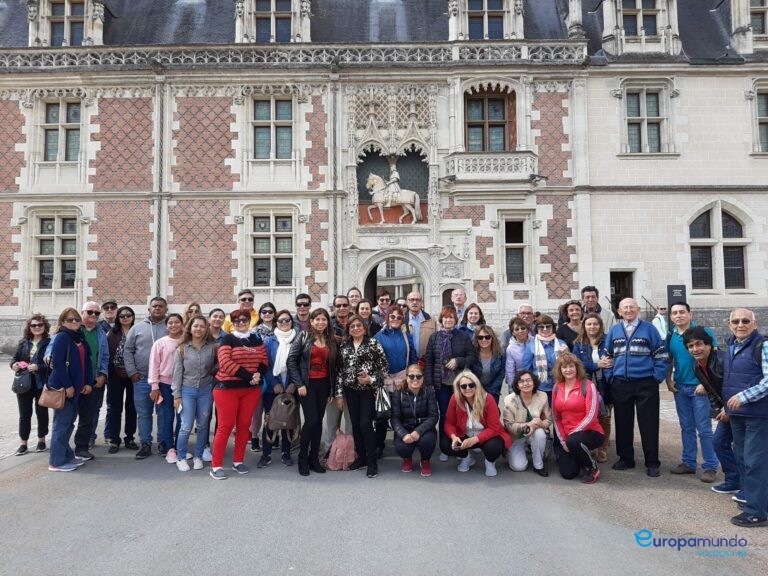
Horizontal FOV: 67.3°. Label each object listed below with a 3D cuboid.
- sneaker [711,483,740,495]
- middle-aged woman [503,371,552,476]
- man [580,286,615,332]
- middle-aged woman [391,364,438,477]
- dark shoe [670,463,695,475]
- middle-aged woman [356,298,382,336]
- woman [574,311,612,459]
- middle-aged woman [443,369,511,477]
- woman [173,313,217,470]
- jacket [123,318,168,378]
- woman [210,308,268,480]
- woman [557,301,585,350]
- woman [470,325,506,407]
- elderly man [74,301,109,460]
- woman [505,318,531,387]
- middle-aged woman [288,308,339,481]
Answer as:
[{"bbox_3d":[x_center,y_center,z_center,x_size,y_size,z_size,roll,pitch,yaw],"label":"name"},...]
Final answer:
[{"bbox_3d":[2.937,1.678,4.909,0.270,0.105,0.100,-1,-4,12],"label":"sneaker"},{"bbox_3d":[1.424,1.312,5.771,0.520,0.967,0.750,-1,-3,0],"label":"middle-aged woman"},{"bbox_3d":[2.500,0.860,6.950,0.520,1.760,0.330,-1,-3,16],"label":"man"},{"bbox_3d":[0.298,1.286,5.759,0.500,1.038,0.650,-1,-3,0],"label":"middle-aged woman"},{"bbox_3d":[3.001,1.792,5.783,0.280,0.110,0.105,0,-3,-12],"label":"dark shoe"},{"bbox_3d":[-0.211,1.005,6.741,0.460,1.700,0.320,0,-3,-3],"label":"middle-aged woman"},{"bbox_3d":[2.241,1.060,6.258,0.460,1.580,0.360,-1,-3,0],"label":"woman"},{"bbox_3d":[0.928,1.349,5.904,0.640,1.000,0.640,-1,-3,11],"label":"middle-aged woman"},{"bbox_3d":[-1.923,1.063,5.908,0.460,1.540,0.340,0,-4,-13],"label":"woman"},{"bbox_3d":[-2.580,0.676,6.400,0.600,0.718,0.360,1,-3,-16],"label":"jacket"},{"bbox_3d":[-1.393,1.005,5.620,0.560,1.611,0.380,1,-4,-19],"label":"woman"},{"bbox_3d":[2.124,0.960,6.500,0.470,1.640,0.320,-1,-3,13],"label":"woman"},{"bbox_3d":[1.083,1.130,5.980,0.470,1.480,0.330,-1,-3,9],"label":"woman"},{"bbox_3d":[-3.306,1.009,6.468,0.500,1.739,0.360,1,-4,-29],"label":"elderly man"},{"bbox_3d":[1.483,1.069,6.295,0.480,1.514,0.330,-1,-3,9],"label":"woman"},{"bbox_3d":[-0.703,1.020,5.750,0.460,1.631,0.330,1,-4,-19],"label":"middle-aged woman"}]

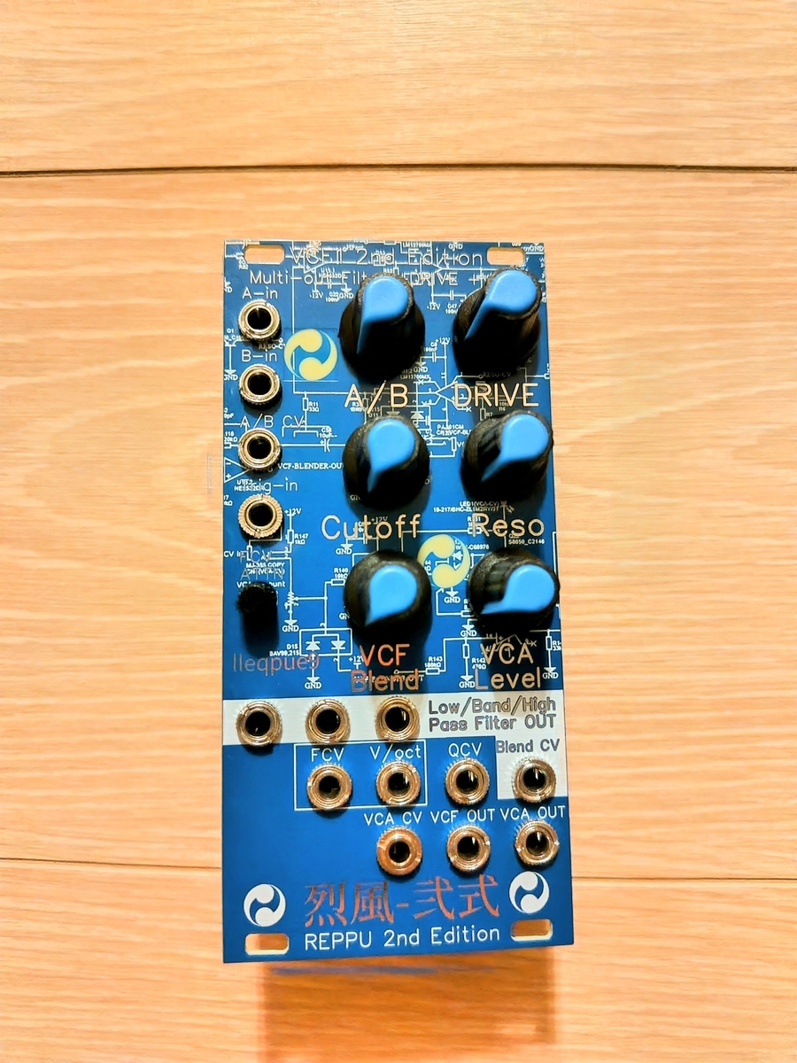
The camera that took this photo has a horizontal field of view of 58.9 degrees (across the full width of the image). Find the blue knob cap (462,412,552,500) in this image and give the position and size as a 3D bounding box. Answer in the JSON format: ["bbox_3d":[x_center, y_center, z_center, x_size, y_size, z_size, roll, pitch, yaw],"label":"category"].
[{"bbox_3d":[0.020,-0.014,0.122,0.016,0.017,0.016,0,85,-4],"label":"blue knob cap"}]

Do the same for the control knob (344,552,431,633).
[{"bbox_3d":[-0.001,0.010,0.118,0.016,0.017,0.016,0,85,-4],"label":"control knob"}]

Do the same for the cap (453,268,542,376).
[{"bbox_3d":[0.019,-0.038,0.124,0.016,0.017,0.016,-24,87,-5],"label":"cap"}]

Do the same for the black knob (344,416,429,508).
[{"bbox_3d":[-0.002,-0.013,0.120,0.016,0.017,0.016,0,85,-4],"label":"black knob"}]

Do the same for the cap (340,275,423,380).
[{"bbox_3d":[-0.002,-0.037,0.123,0.016,0.017,0.016,45,84,1],"label":"cap"}]

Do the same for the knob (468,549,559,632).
[{"bbox_3d":[0.021,0.010,0.120,0.016,0.017,0.016,-34,88,-6],"label":"knob"}]

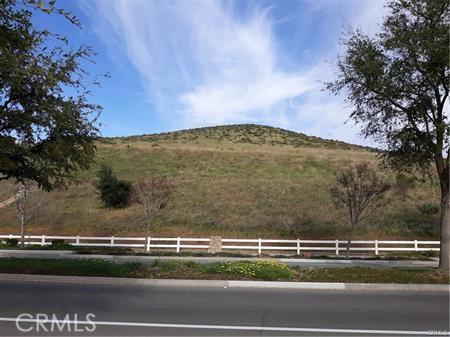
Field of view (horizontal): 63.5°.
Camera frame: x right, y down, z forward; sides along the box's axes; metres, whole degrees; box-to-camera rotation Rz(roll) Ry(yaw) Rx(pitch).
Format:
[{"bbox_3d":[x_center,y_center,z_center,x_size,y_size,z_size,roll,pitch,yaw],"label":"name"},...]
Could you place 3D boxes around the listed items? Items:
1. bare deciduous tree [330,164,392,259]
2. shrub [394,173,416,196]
[{"bbox_3d":[8.528,2.532,22.897,3.780,5.920,3.590,0,-10,0],"label":"bare deciduous tree"},{"bbox_3d":[21.205,1.872,42.738,2.580,2.840,2.460,0,-10,0],"label":"shrub"}]

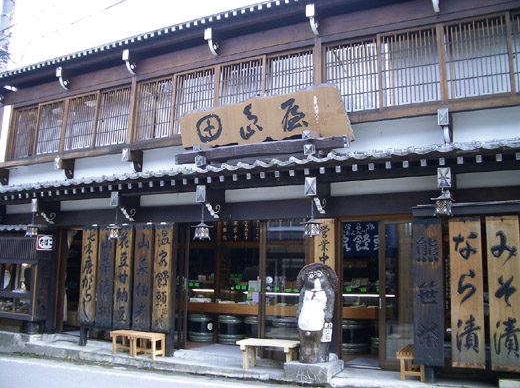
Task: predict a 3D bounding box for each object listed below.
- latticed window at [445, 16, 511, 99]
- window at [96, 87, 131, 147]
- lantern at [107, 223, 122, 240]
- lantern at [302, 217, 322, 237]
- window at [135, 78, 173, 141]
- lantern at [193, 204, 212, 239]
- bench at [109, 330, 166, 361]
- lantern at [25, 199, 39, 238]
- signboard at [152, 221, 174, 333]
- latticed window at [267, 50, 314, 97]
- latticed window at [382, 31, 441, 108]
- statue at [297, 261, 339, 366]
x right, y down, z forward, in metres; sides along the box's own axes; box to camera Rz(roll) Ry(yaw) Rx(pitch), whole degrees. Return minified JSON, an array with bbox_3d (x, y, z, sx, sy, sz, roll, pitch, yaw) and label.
[{"bbox_3d":[3.056,-1.916,7.385,0.855,1.172,0.070,-3,-9,28],"label":"latticed window"},{"bbox_3d":[-2.973,-1.557,10.631,0.892,1.206,0.070,-3,-9,28],"label":"window"},{"bbox_3d":[-2.535,0.657,9.160,0.275,0.270,0.275,-3,-9,28],"label":"lantern"},{"bbox_3d":[0.750,0.483,7.516,0.268,0.283,0.268,-4,-11,27],"label":"lantern"},{"bbox_3d":[-1.915,-1.533,9.526,0.884,1.185,0.070,-4,-11,27],"label":"window"},{"bbox_3d":[-0.899,0.444,8.296,0.330,0.562,0.330,-3,-9,28],"label":"lantern"},{"bbox_3d":[-1.940,2.353,8.271,0.934,0.335,0.355,-4,-9,32],"label":"bench"},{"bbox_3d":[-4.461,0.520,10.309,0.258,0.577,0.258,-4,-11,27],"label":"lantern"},{"bbox_3d":[-1.584,1.372,8.547,0.365,1.732,0.045,-4,-11,27],"label":"signboard"},{"bbox_3d":[0.442,-1.698,8.320,0.904,1.185,0.070,-4,-11,27],"label":"latticed window"},{"bbox_3d":[2.229,-1.881,7.832,0.880,1.184,0.070,-3,-9,28],"label":"latticed window"},{"bbox_3d":[0.776,1.602,7.160,0.500,1.309,0.450,-3,-9,28],"label":"statue"}]

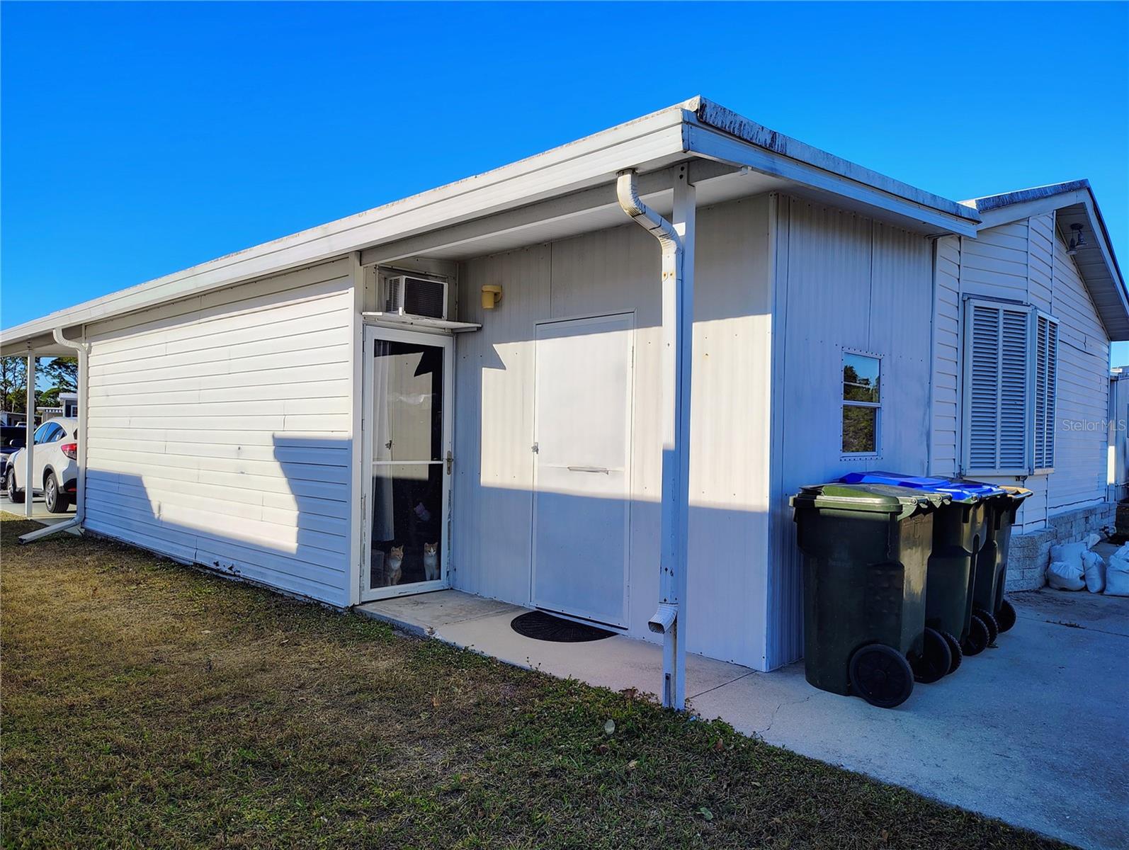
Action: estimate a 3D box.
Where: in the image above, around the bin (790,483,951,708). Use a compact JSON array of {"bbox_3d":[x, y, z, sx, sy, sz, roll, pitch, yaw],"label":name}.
[{"bbox_3d":[1.615,0.855,4.234,0.838,1.074,0.681,0,-1,44],"label":"bin"}]

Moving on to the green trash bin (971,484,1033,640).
[{"bbox_3d":[2.679,0.880,5.336,0.865,1.087,0.681,0,-1,44],"label":"green trash bin"}]

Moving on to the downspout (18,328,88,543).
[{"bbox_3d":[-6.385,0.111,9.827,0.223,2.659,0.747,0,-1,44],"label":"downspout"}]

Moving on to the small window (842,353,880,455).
[{"bbox_3d":[2.016,-0.133,5.337,0.066,0.681,0.616,0,-1,44],"label":"small window"}]

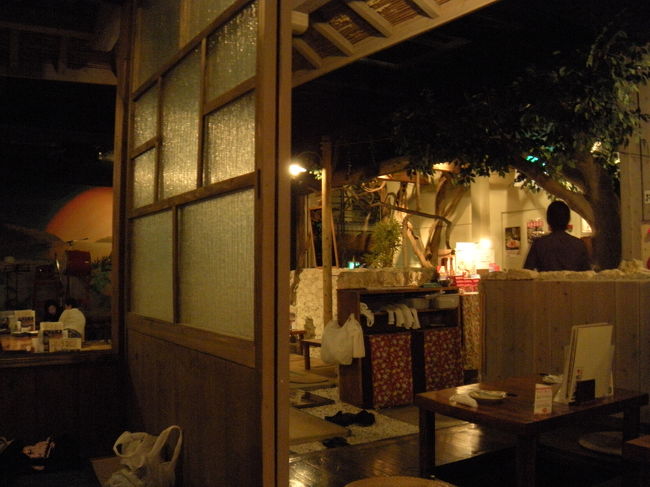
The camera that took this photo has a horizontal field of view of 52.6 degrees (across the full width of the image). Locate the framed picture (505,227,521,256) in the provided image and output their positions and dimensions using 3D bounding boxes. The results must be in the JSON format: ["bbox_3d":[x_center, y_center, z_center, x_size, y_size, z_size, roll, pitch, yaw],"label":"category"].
[{"bbox_3d":[2.426,-0.039,8.500,0.025,0.360,0.250,1,-3,-31],"label":"framed picture"}]

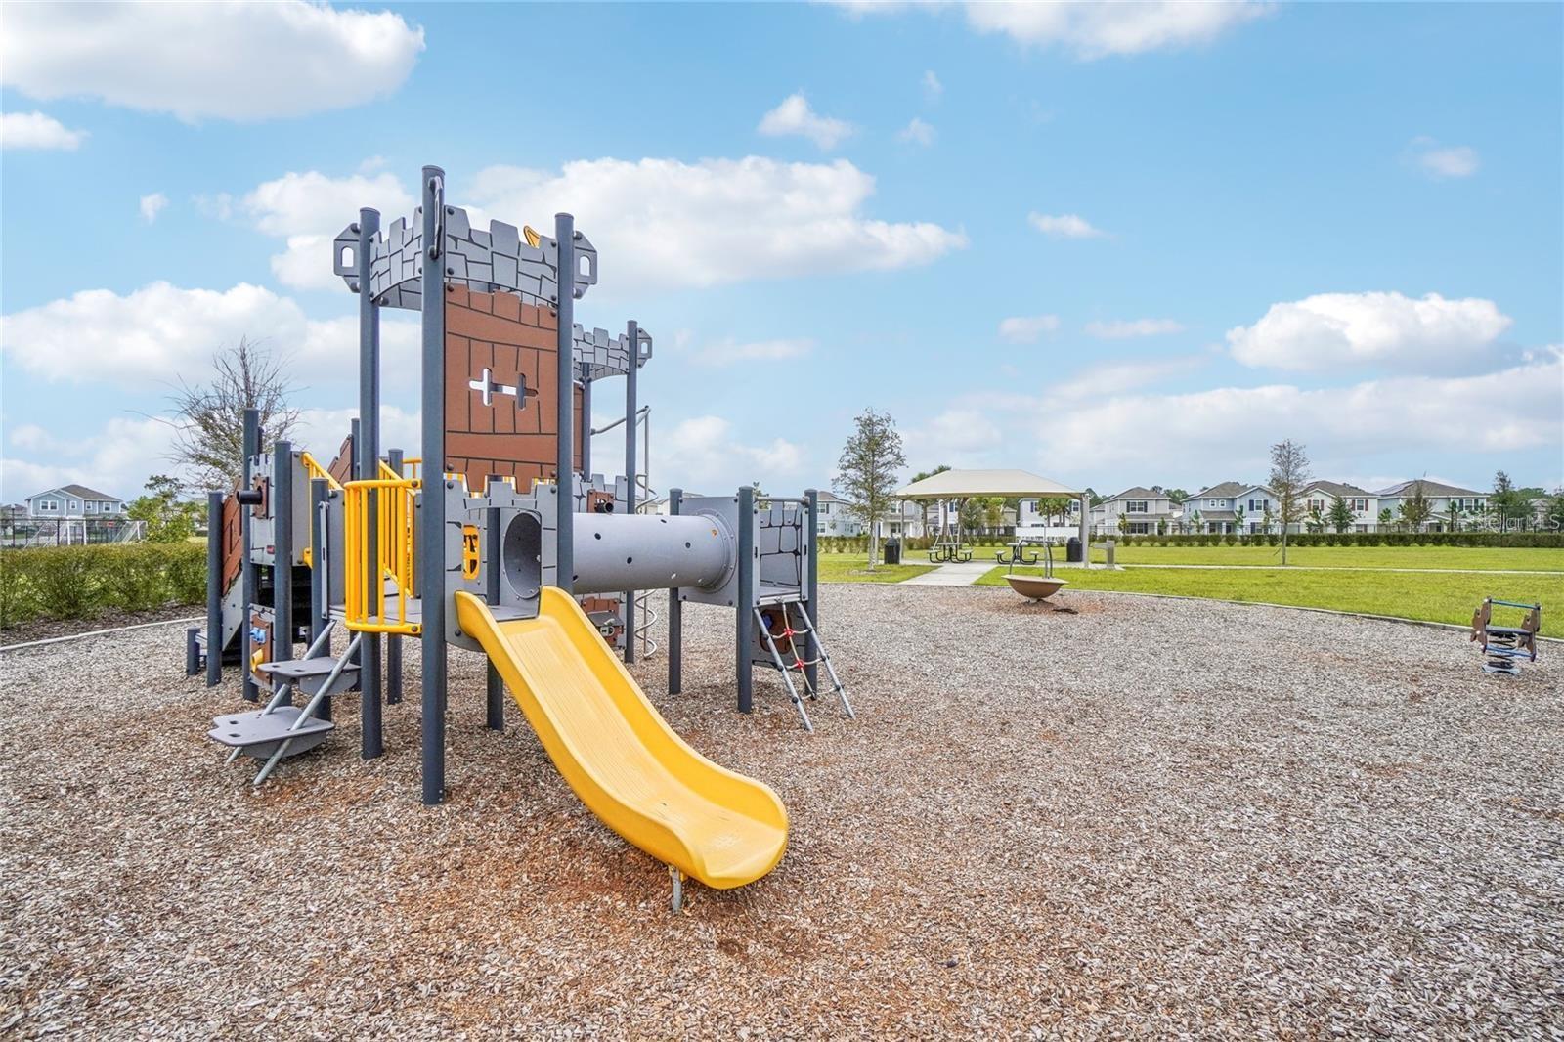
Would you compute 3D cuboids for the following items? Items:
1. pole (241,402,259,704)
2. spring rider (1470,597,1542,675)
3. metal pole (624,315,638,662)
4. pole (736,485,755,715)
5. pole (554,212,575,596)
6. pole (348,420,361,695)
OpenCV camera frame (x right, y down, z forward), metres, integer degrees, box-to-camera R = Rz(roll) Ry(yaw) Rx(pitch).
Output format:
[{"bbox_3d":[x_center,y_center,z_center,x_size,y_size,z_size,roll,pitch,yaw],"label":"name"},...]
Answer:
[{"bbox_3d":[-4.410,0.266,5.770,0.105,2.400,0.105,0,0,0],"label":"pole"},{"bbox_3d":[7.436,1.165,7.150,0.430,0.790,0.600,0,0,34],"label":"spring rider"},{"bbox_3d":[-1.651,-0.321,7.620,0.108,3.740,0.108,0,-1,38],"label":"metal pole"},{"bbox_3d":[-0.283,0.600,5.340,0.105,1.726,0.105,0,0,0],"label":"pole"},{"bbox_3d":[-1.389,-0.225,4.450,0.108,3.490,0.108,0,-1,38],"label":"pole"},{"bbox_3d":[-3.916,0.318,6.400,0.108,2.510,0.108,0,-1,38],"label":"pole"}]

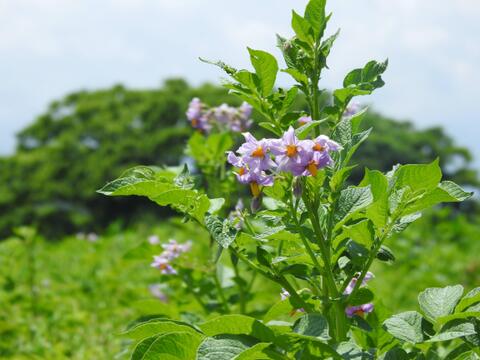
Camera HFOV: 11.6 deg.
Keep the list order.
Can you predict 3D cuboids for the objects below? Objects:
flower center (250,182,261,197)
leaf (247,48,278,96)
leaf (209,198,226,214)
[{"bbox_3d":[0.012,0.007,1.770,0.007,0.011,0.007,0,-1,0],"label":"flower center"},{"bbox_3d":[0.017,-0.082,1.800,0.023,0.037,0.010,-11,0,0],"label":"leaf"},{"bbox_3d":[-0.017,0.019,1.670,0.014,0.012,0.010,0,-1,0],"label":"leaf"}]

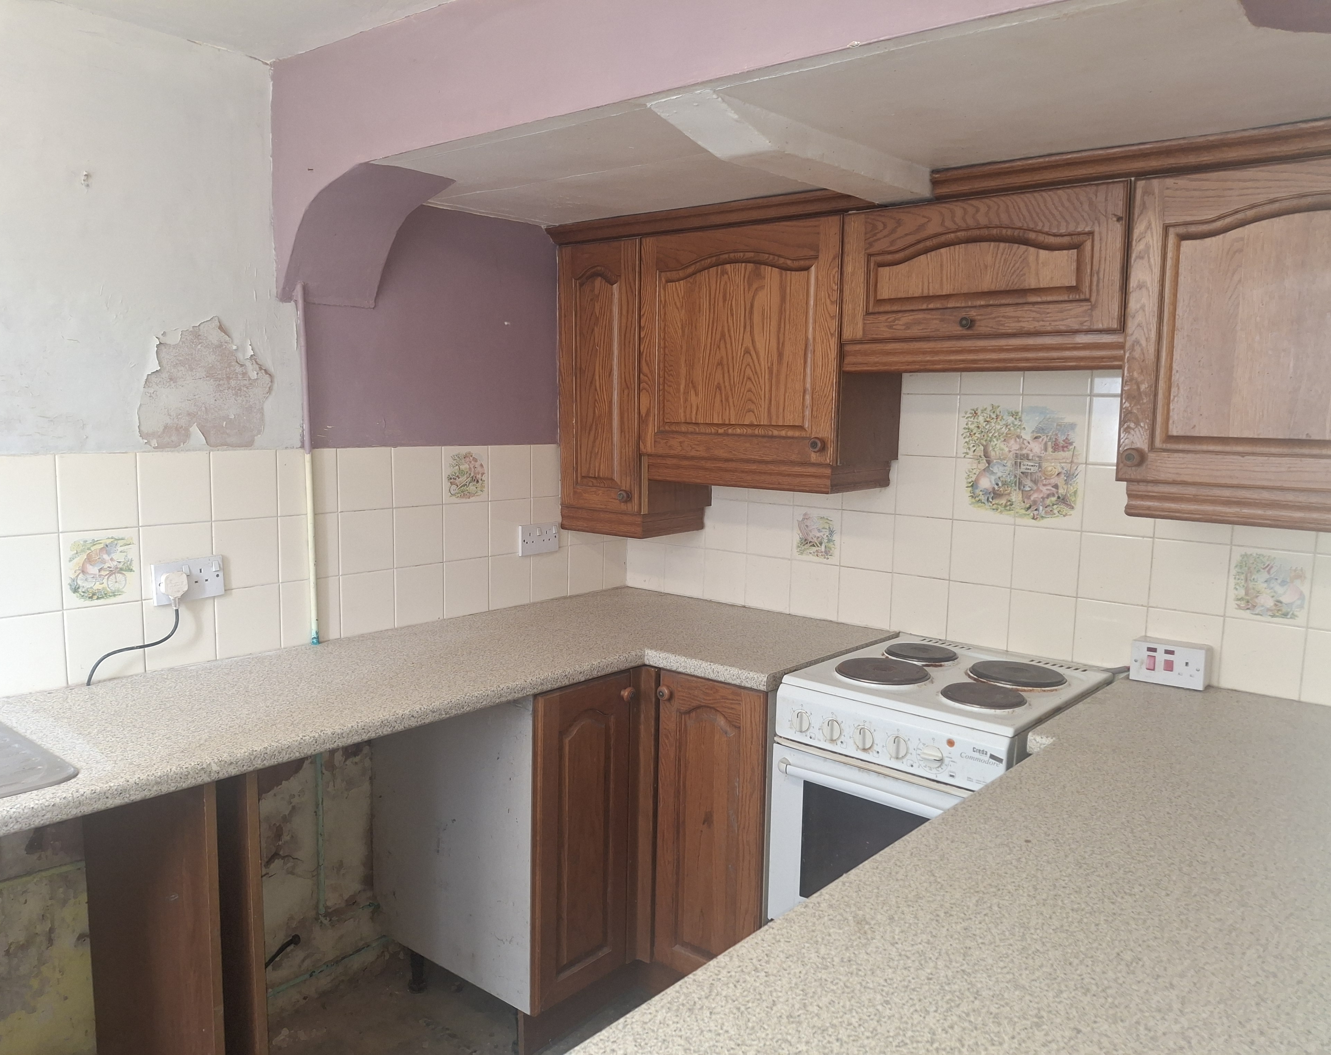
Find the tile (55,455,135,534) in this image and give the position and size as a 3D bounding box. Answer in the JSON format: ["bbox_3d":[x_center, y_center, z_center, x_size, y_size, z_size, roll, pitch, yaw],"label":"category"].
[{"bbox_3d":[-1.116,-0.069,1.999,0.009,0.149,0.149,7,9,41],"label":"tile"}]

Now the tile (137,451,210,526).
[{"bbox_3d":[-1.014,-0.081,2.095,0.008,0.150,0.150,7,9,40],"label":"tile"}]

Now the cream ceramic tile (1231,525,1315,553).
[{"bbox_3d":[1.221,-0.032,2.031,0.150,0.150,0.010,7,9,39],"label":"cream ceramic tile"}]

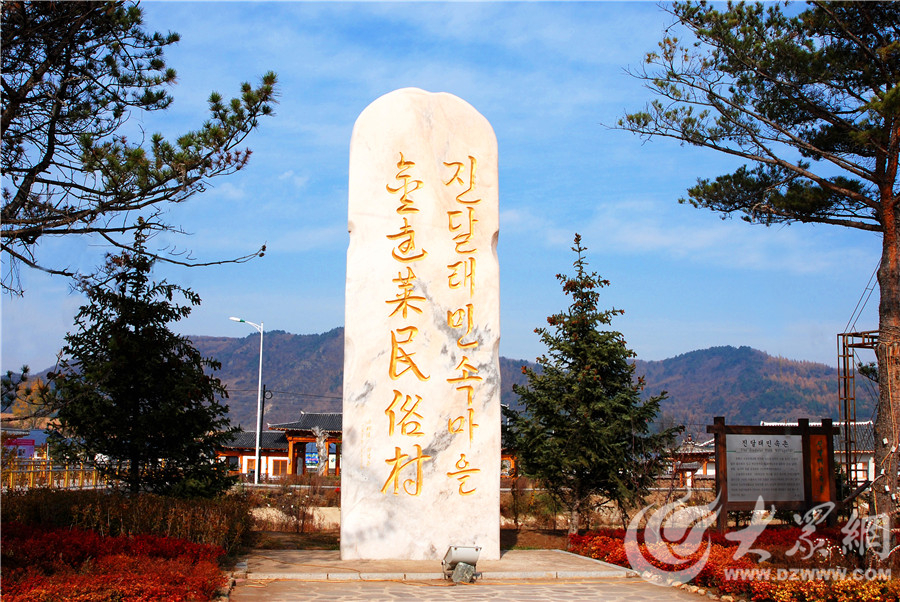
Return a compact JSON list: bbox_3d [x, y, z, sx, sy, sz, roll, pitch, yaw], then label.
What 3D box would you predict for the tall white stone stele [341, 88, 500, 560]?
[{"bbox_3d":[-0.422,0.241,13.646,2.265,7.061,0.600,1,-10,-3],"label":"tall white stone stele"}]

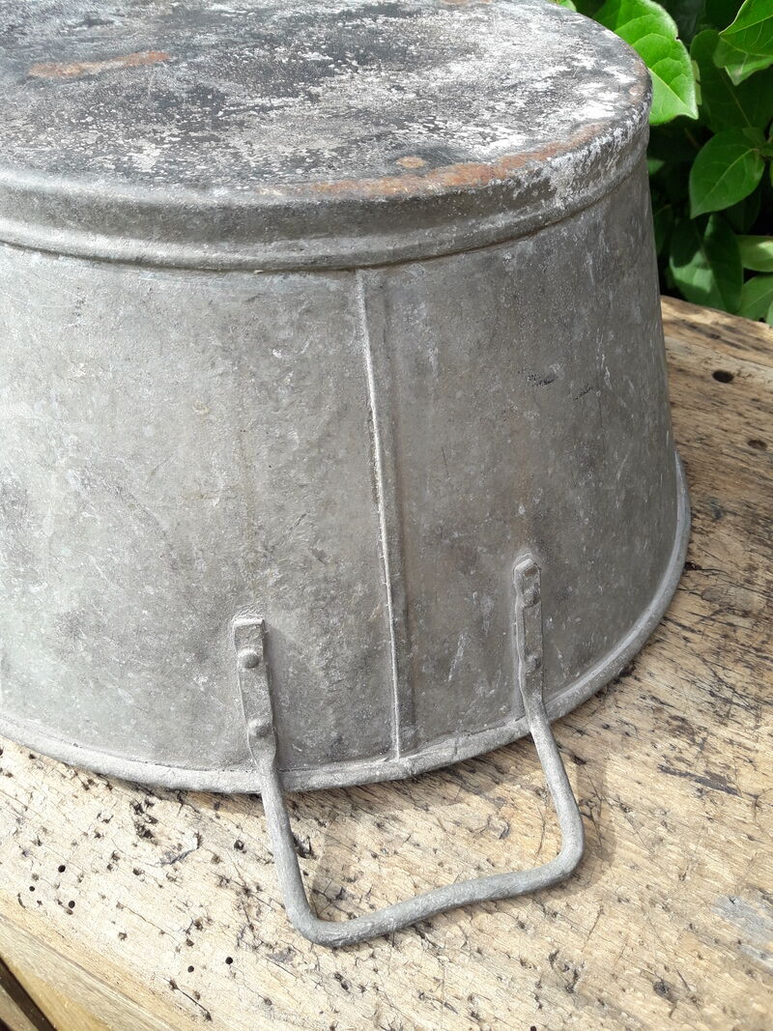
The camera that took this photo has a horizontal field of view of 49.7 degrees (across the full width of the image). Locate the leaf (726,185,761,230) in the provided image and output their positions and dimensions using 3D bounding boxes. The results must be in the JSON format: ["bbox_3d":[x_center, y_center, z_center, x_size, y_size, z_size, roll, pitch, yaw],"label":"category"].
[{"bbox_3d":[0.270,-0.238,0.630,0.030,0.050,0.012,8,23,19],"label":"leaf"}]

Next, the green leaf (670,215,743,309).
[{"bbox_3d":[0.231,-0.181,0.600,0.047,0.078,0.018,-10,19,30],"label":"green leaf"}]

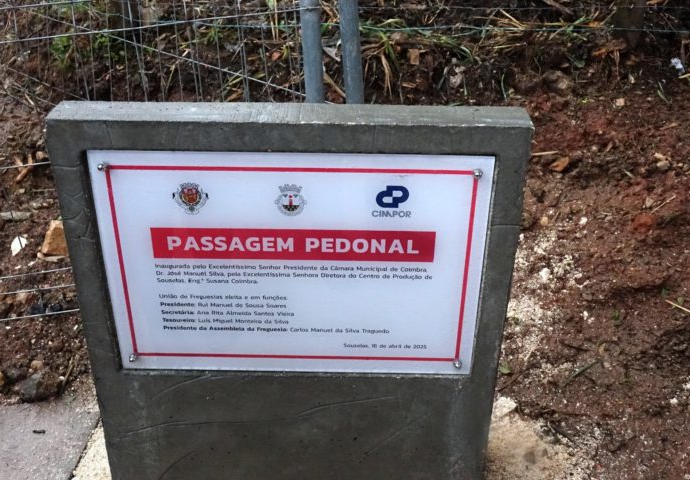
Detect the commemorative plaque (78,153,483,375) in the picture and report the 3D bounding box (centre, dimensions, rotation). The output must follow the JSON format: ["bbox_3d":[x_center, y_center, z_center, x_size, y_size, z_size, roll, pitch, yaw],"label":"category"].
[{"bbox_3d":[-0.080,0.049,1.154,0.600,0.400,0.015,1,28,0],"label":"commemorative plaque"}]

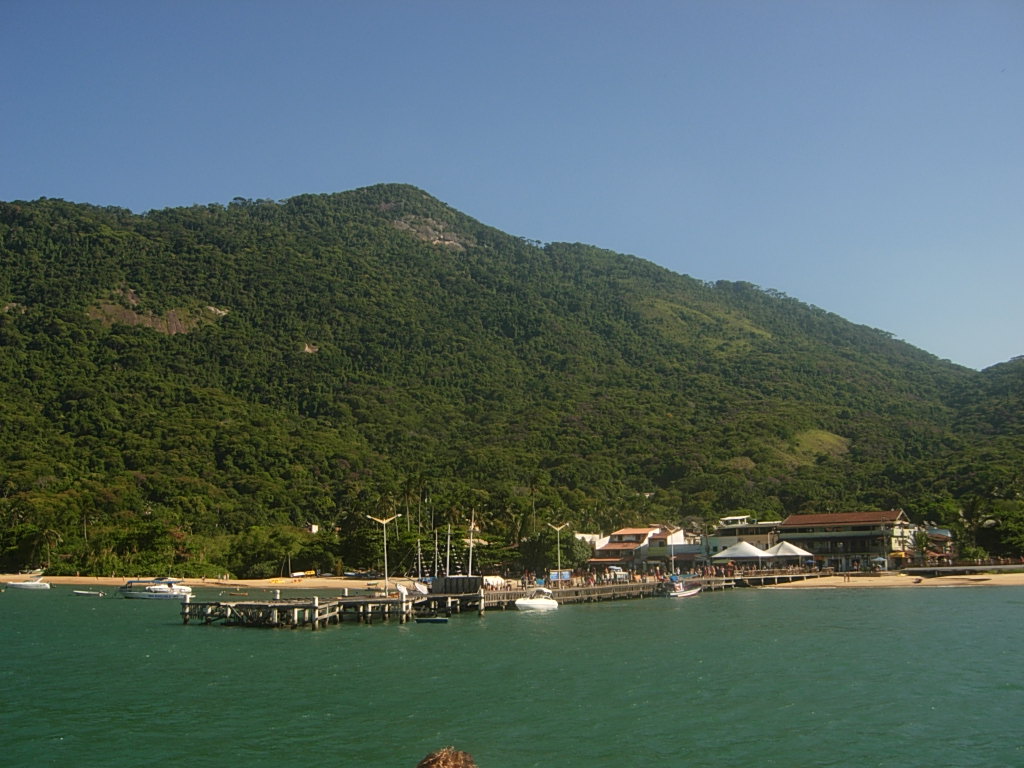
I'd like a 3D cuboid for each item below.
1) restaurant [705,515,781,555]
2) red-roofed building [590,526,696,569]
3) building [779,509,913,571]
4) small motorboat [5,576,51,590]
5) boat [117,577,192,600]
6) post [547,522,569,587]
[{"bbox_3d":[41.300,28.670,190.730,10.340,10.000,9.000,-7,-11,32],"label":"restaurant"},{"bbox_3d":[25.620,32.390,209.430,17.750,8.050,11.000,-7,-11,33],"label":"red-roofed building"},{"bbox_3d":[56.160,26.600,179.880,19.090,10.130,9.000,-8,-11,35],"label":"building"},{"bbox_3d":[-100.910,41.680,222.540,7.760,2.250,2.700,-2,-9,5],"label":"small motorboat"},{"bbox_3d":[-52.670,30.380,157.360,10.120,2.480,2.900,0,-9,-10],"label":"boat"},{"bbox_3d":[5.350,19.750,121.390,2.170,7.500,0.350,-4,-9,15],"label":"post"}]

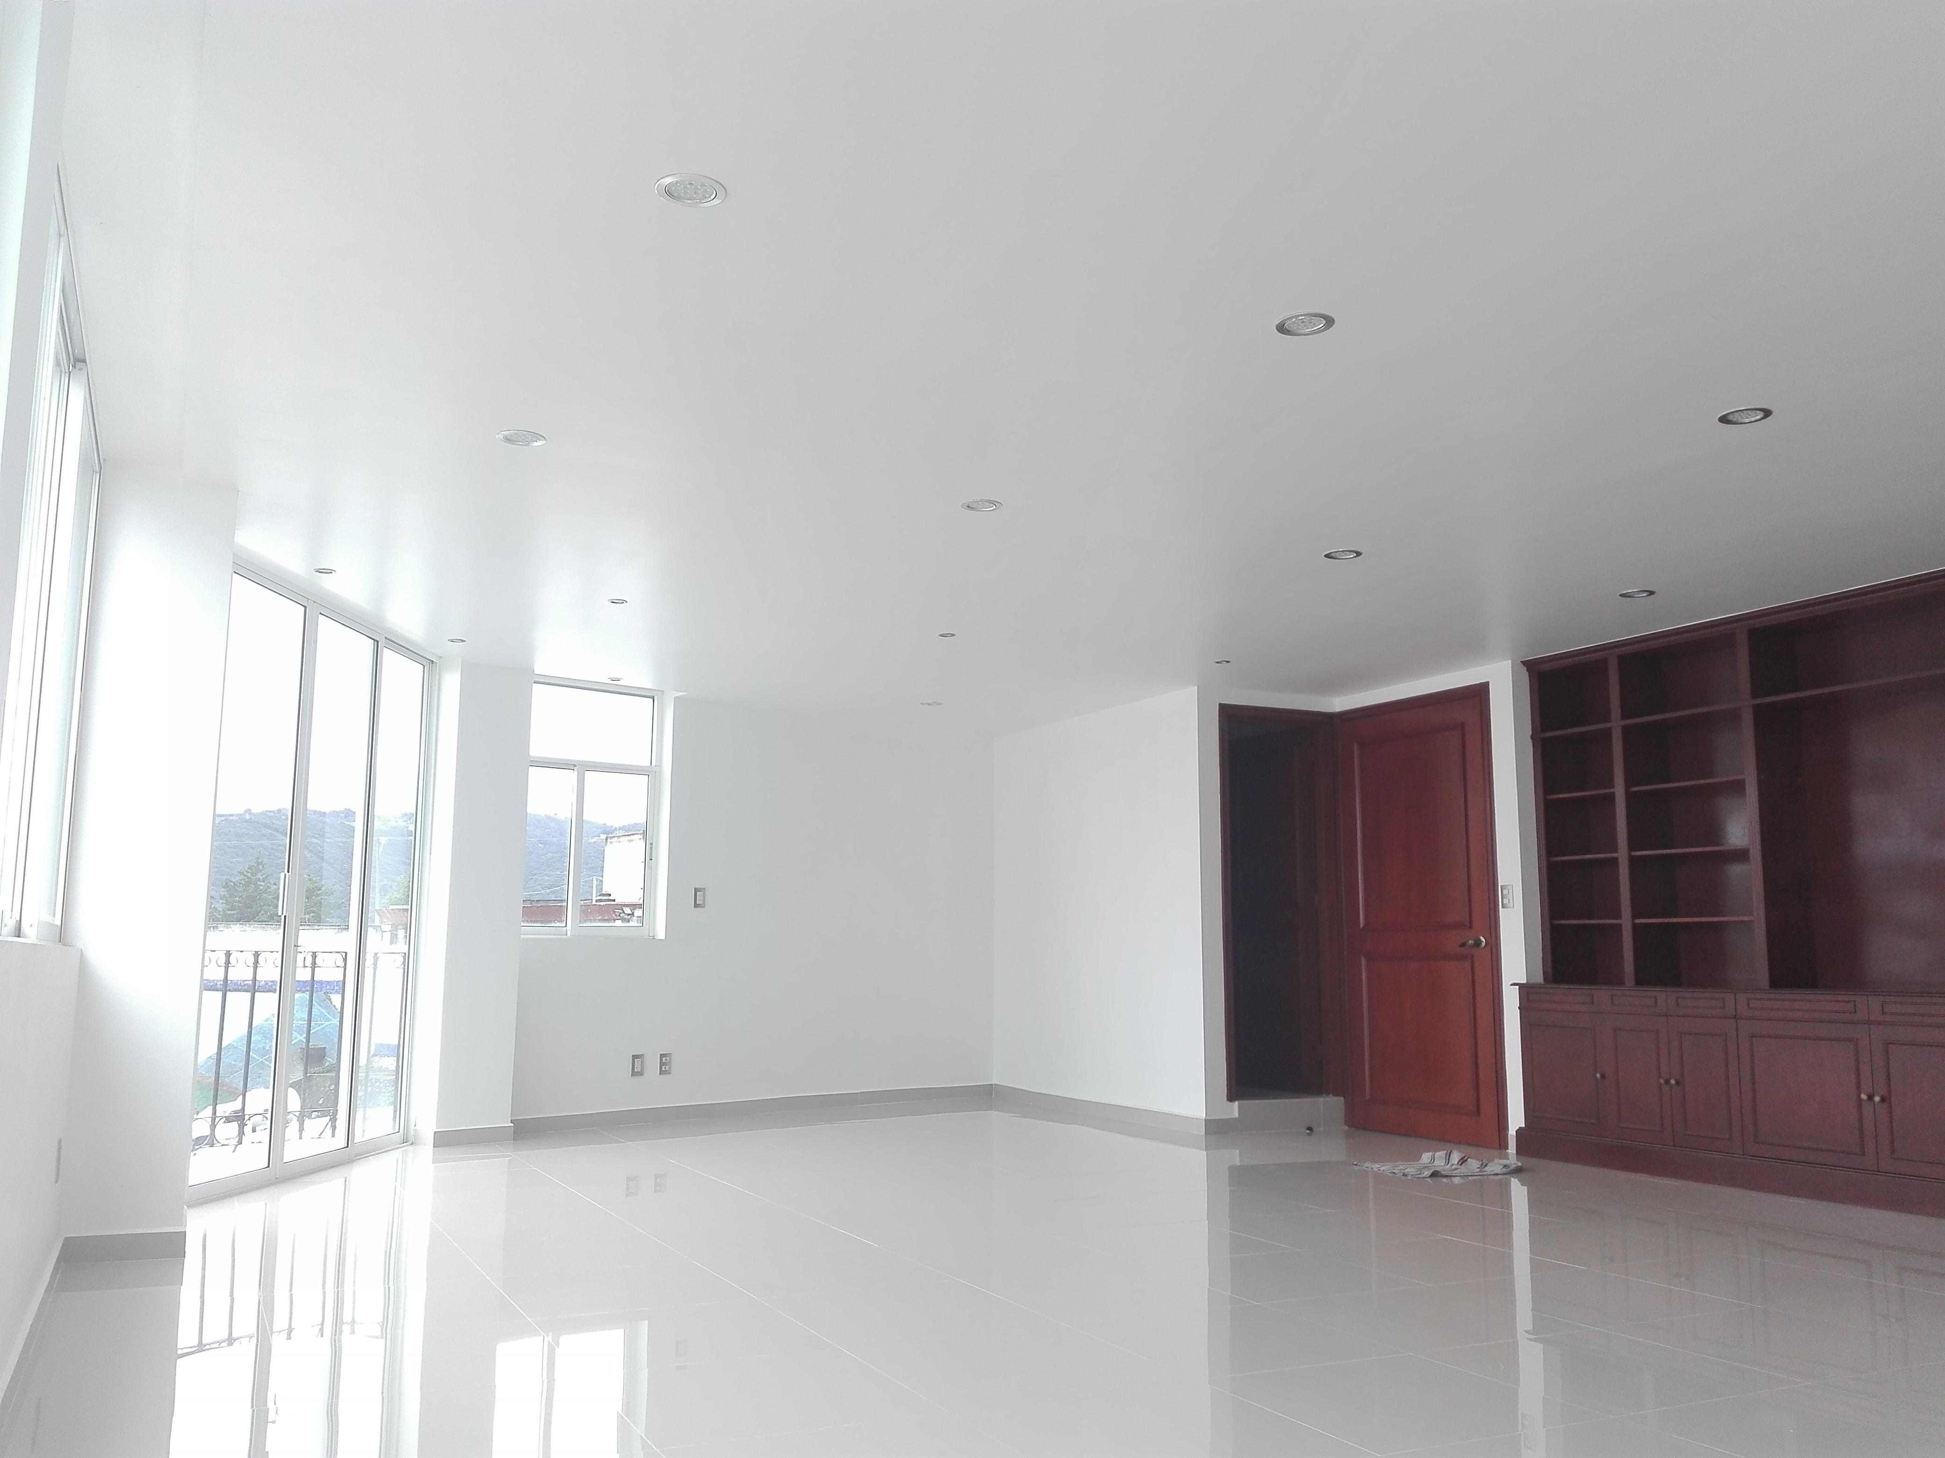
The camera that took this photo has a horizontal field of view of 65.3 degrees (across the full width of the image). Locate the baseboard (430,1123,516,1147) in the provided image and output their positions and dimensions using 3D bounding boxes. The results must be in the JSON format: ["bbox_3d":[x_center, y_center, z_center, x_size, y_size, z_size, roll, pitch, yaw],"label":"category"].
[{"bbox_3d":[-2.497,2.050,7.615,0.398,0.083,0.020,7,-11,-36],"label":"baseboard"}]

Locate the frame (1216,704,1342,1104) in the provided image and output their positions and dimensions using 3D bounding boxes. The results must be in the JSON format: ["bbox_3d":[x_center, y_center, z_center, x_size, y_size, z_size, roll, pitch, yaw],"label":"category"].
[{"bbox_3d":[1.735,0.972,8.616,0.787,2.191,0.120,4,-9,-24],"label":"frame"}]

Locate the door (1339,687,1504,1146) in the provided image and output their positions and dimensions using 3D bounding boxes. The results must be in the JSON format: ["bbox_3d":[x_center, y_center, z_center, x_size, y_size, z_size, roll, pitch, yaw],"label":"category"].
[{"bbox_3d":[2.415,1.015,8.217,0.080,2.341,1.100,5,-10,-30],"label":"door"}]

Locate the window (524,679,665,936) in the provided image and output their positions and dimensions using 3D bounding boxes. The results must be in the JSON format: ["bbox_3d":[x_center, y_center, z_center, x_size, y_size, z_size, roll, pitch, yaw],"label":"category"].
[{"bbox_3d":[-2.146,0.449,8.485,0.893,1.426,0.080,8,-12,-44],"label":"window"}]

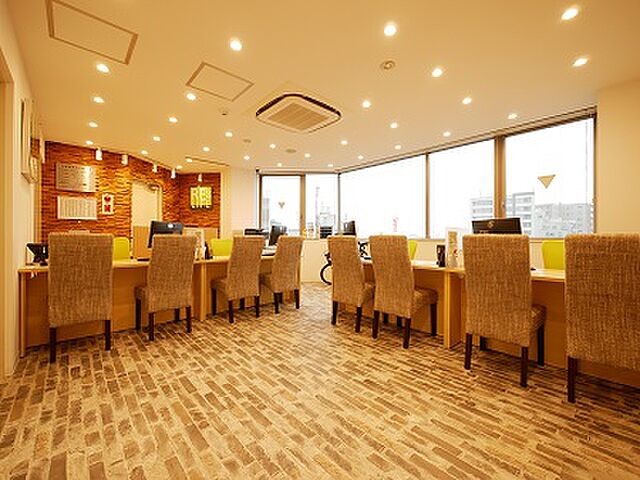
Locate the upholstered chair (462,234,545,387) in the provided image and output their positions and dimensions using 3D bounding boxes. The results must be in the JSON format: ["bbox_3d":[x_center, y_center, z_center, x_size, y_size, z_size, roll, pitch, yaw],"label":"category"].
[{"bbox_3d":[1.400,0.476,1.993,0.590,1.015,0.420,0,1,-43],"label":"upholstered chair"}]

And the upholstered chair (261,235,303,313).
[{"bbox_3d":[-0.574,0.468,3.721,0.455,1.035,0.610,0,0,-43],"label":"upholstered chair"}]

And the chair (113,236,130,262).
[{"bbox_3d":[-2.720,0.476,3.354,0.480,0.990,0.550,0,1,-40],"label":"chair"}]

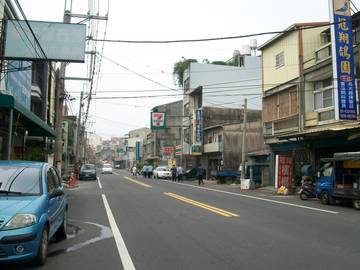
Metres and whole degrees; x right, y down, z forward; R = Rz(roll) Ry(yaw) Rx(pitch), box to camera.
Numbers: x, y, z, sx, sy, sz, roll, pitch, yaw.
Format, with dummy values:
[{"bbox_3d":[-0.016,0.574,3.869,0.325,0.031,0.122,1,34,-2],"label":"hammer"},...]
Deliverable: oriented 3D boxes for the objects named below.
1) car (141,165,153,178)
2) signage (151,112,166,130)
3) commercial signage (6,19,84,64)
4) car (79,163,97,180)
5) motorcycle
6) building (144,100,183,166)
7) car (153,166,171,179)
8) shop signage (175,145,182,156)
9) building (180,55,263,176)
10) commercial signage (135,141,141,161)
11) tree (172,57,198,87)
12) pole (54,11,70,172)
[{"bbox_3d":[-4.527,4.978,47.316,1.700,1.500,4.300,1,-5,-14],"label":"car"},{"bbox_3d":[-2.405,-1.546,40.500,1.600,1.850,0.350,1,-5,-14],"label":"signage"},{"bbox_3d":[-5.427,-3.781,14.300,3.200,1.520,0.300,1,-5,-10],"label":"commercial signage"},{"bbox_3d":[-9.671,4.025,37.163,1.750,1.600,4.400,1,-5,-14],"label":"car"},{"bbox_3d":[5.975,2.359,15.962,1.750,1.120,0.700,2,-5,-16],"label":"motorcycle"},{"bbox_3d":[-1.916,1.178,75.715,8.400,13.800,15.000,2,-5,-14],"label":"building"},{"bbox_3d":[-2.197,4.454,42.000,1.720,1.430,4.450,2,-5,-14],"label":"car"},{"bbox_3d":[-0.092,2.144,46.500,0.300,1.500,2.400,3,-6,-26],"label":"shop signage"},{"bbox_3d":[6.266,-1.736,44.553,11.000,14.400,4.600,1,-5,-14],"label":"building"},{"bbox_3d":[-9.389,3.620,80.000,0.980,4.300,0.250,2,-5,-14],"label":"commercial signage"},{"bbox_3d":[0.731,-8.374,47.000,2.800,3.700,2.900,2,-5,-14],"label":"tree"},{"bbox_3d":[-6.458,-1.902,19.262,0.350,10.200,0.350,2,-5,-13],"label":"pole"}]

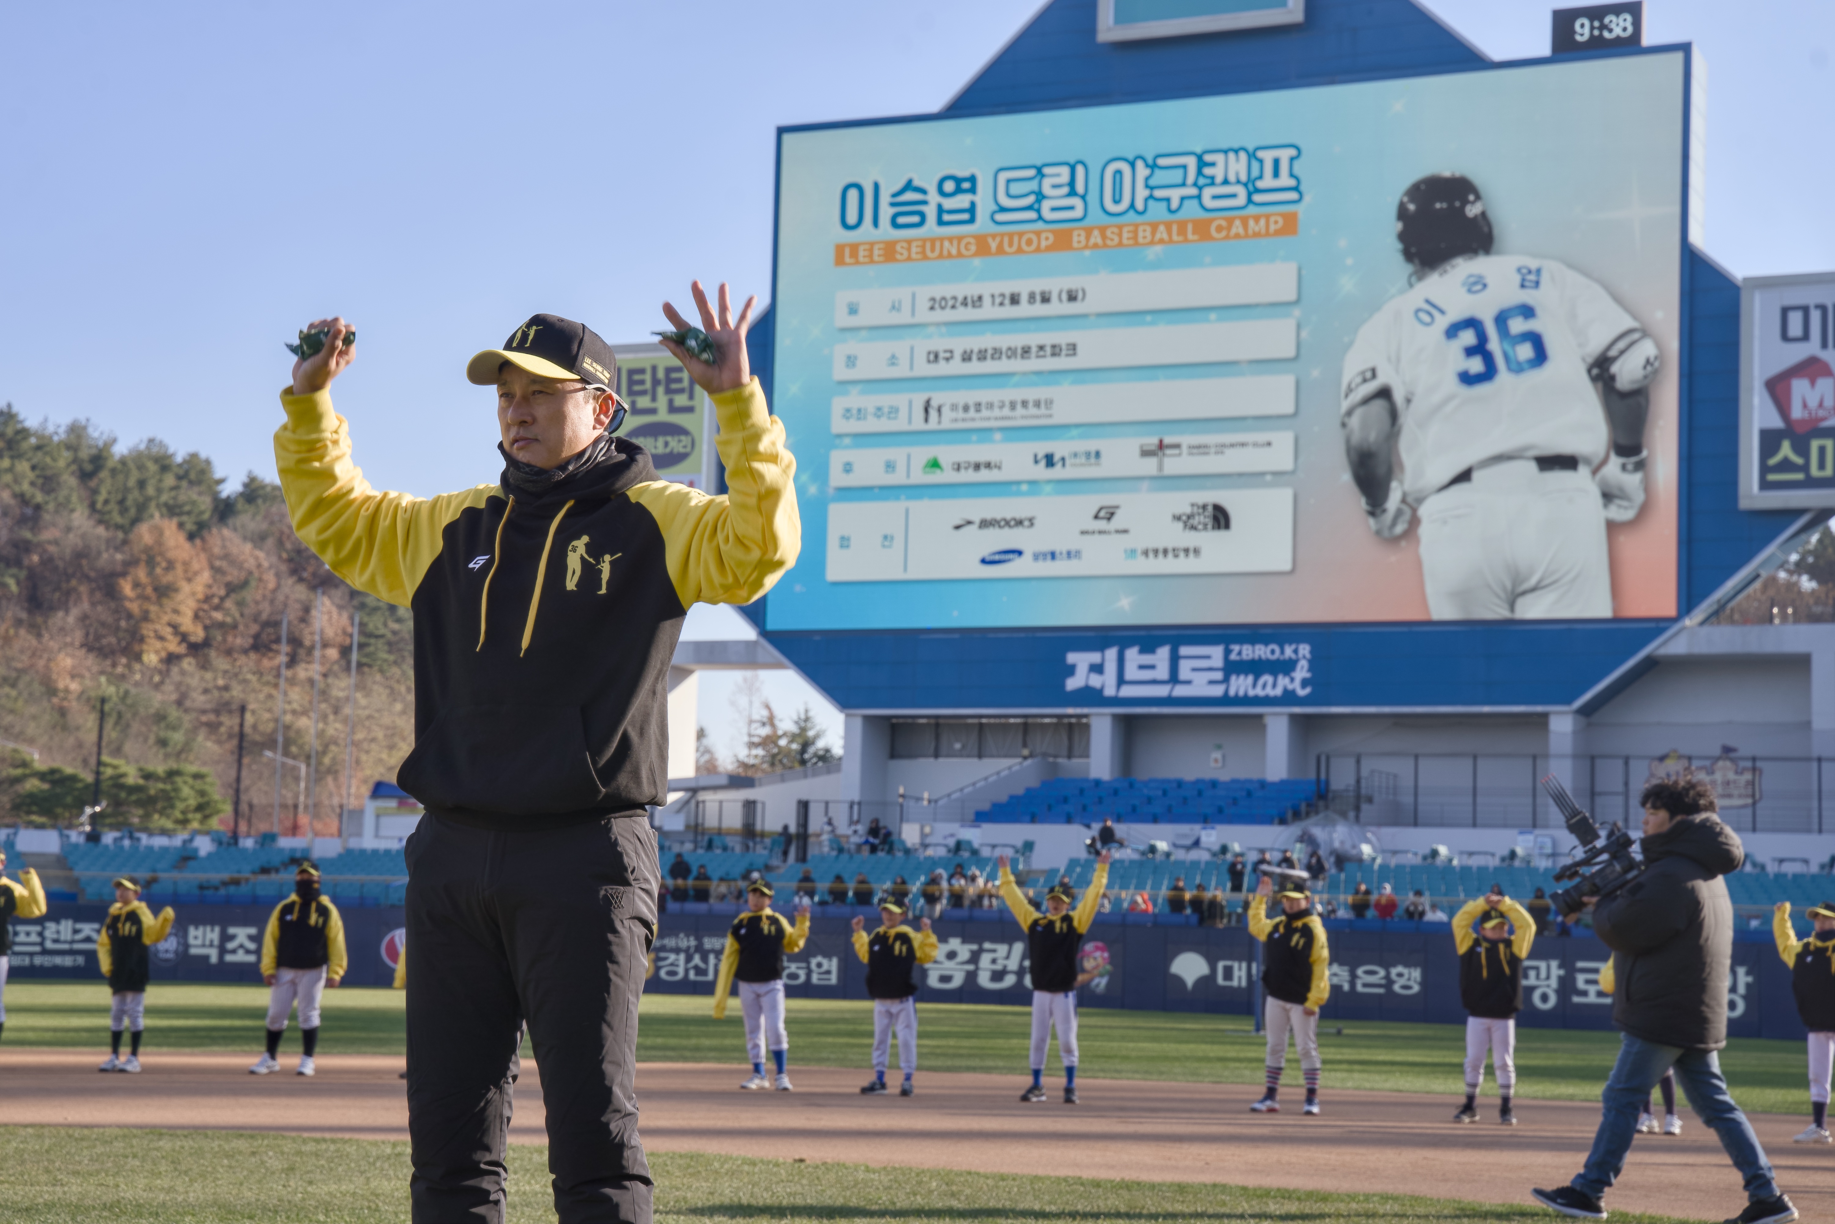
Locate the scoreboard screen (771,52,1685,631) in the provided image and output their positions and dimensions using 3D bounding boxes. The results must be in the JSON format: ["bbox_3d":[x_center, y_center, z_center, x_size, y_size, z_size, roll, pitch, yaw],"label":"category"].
[{"bbox_3d":[10.717,-9.523,121.040,36.000,20.250,0.600,-1,-6,25],"label":"scoreboard screen"}]

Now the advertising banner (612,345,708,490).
[{"bbox_3d":[-11.241,-6.954,132.291,6.700,8.300,0.500,-1,-6,25],"label":"advertising banner"}]

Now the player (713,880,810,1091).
[{"bbox_3d":[-1.075,2.581,22.200,0.630,1.440,0.360,1,-6,7],"label":"player"}]

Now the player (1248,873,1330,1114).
[{"bbox_3d":[2.440,2.510,21.100,0.520,1.570,0.380,-1,-6,25],"label":"player"}]

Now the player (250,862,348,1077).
[{"bbox_3d":[-4.306,2.486,22.350,0.650,1.470,0.360,3,-6,-9],"label":"player"}]

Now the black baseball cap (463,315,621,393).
[{"bbox_3d":[-0.594,-0.413,5.150,0.182,0.140,0.272,-2,-7,35],"label":"black baseball cap"}]

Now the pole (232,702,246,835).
[{"bbox_3d":[-23.208,5.552,110.000,0.200,4.920,0.200,3,-6,-12],"label":"pole"}]

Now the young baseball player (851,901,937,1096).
[{"bbox_3d":[-0.152,2.622,21.900,0.570,1.360,0.360,1,-6,10],"label":"young baseball player"}]

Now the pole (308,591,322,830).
[{"bbox_3d":[-21.742,3.860,116.000,0.180,9.490,0.180,3,-6,-11],"label":"pole"}]

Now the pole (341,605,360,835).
[{"bbox_3d":[-20.457,4.197,116.000,0.180,8.610,0.180,3,-6,-10],"label":"pole"}]

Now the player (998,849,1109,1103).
[{"bbox_3d":[0.929,2.473,21.800,0.740,1.690,0.360,1,-6,11],"label":"player"}]

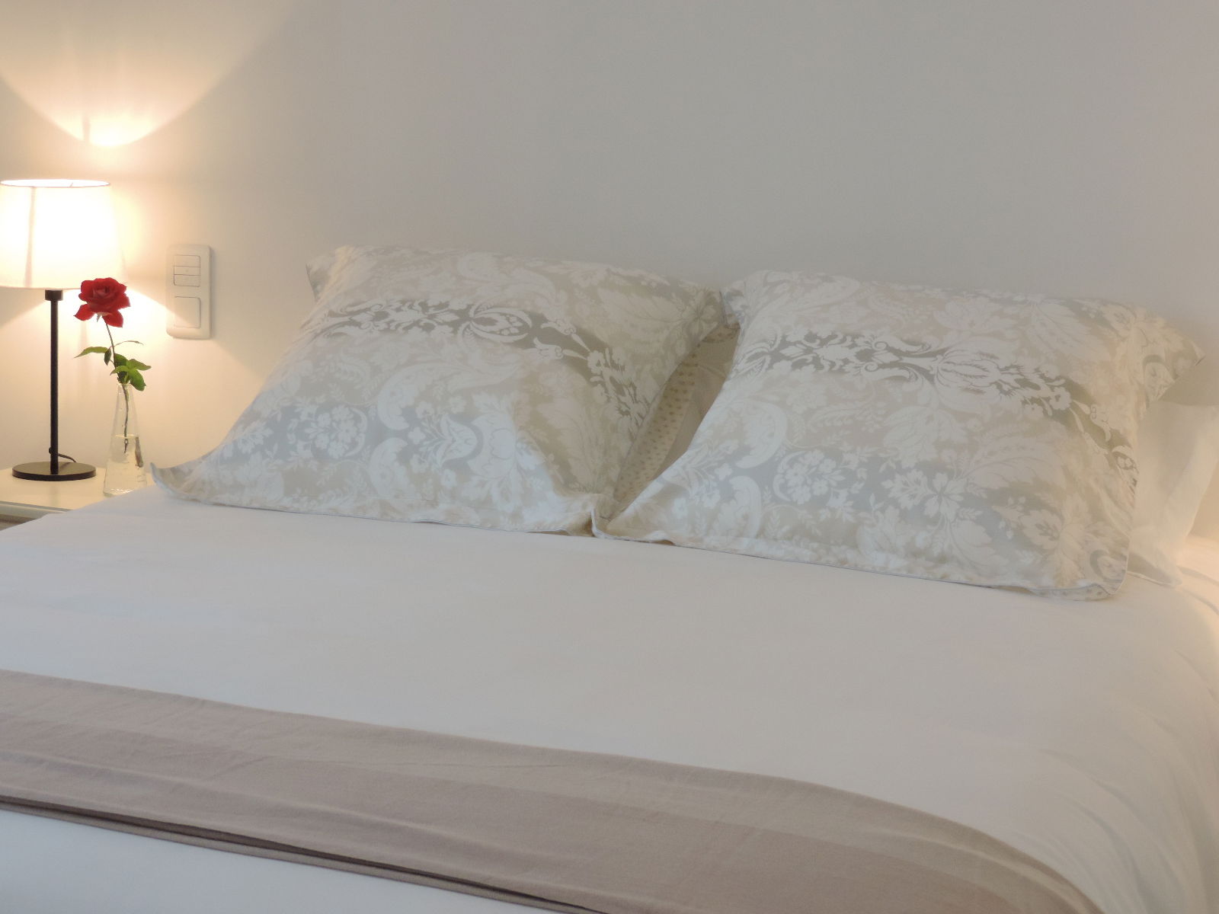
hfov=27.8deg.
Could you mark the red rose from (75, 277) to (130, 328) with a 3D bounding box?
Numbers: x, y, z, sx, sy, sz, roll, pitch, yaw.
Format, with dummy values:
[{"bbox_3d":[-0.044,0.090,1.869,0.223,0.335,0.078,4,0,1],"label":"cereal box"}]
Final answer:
[{"bbox_3d":[-0.819,-0.249,3.982,0.088,0.079,0.083,-1,9,-12],"label":"red rose"}]

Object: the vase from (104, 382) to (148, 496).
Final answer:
[{"bbox_3d":[-0.789,-0.030,4.016,0.072,0.178,0.072,1,9,0],"label":"vase"}]

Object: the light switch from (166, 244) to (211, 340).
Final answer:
[{"bbox_3d":[-0.705,-0.277,4.130,0.085,0.158,0.012,5,10,24],"label":"light switch"}]

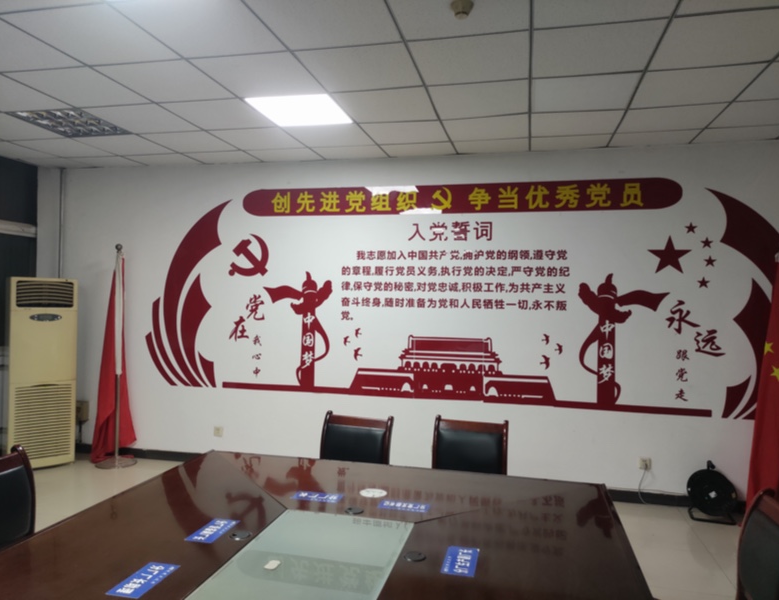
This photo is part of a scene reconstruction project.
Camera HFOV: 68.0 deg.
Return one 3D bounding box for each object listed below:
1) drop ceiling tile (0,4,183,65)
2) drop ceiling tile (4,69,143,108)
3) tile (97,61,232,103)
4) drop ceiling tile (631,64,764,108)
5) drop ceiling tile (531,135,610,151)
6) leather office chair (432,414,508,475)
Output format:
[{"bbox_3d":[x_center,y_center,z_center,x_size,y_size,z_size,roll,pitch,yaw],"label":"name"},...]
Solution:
[{"bbox_3d":[-1.448,-1.296,2.863,0.595,0.020,0.595,1,0,13],"label":"drop ceiling tile"},{"bbox_3d":[-1.894,-1.305,3.585,0.595,0.020,0.595,1,0,13],"label":"drop ceiling tile"},{"bbox_3d":[-1.307,-1.294,3.427,0.595,0.020,0.595,1,0,13],"label":"tile"},{"bbox_3d":[1.744,-1.231,3.321,0.595,0.020,0.595,1,0,13],"label":"drop ceiling tile"},{"bbox_3d":[1.411,-1.237,4.525,0.595,0.020,0.392,1,0,13],"label":"drop ceiling tile"},{"bbox_3d":[0.388,1.116,2.947,0.460,0.926,0.560,1,0,13],"label":"leather office chair"}]

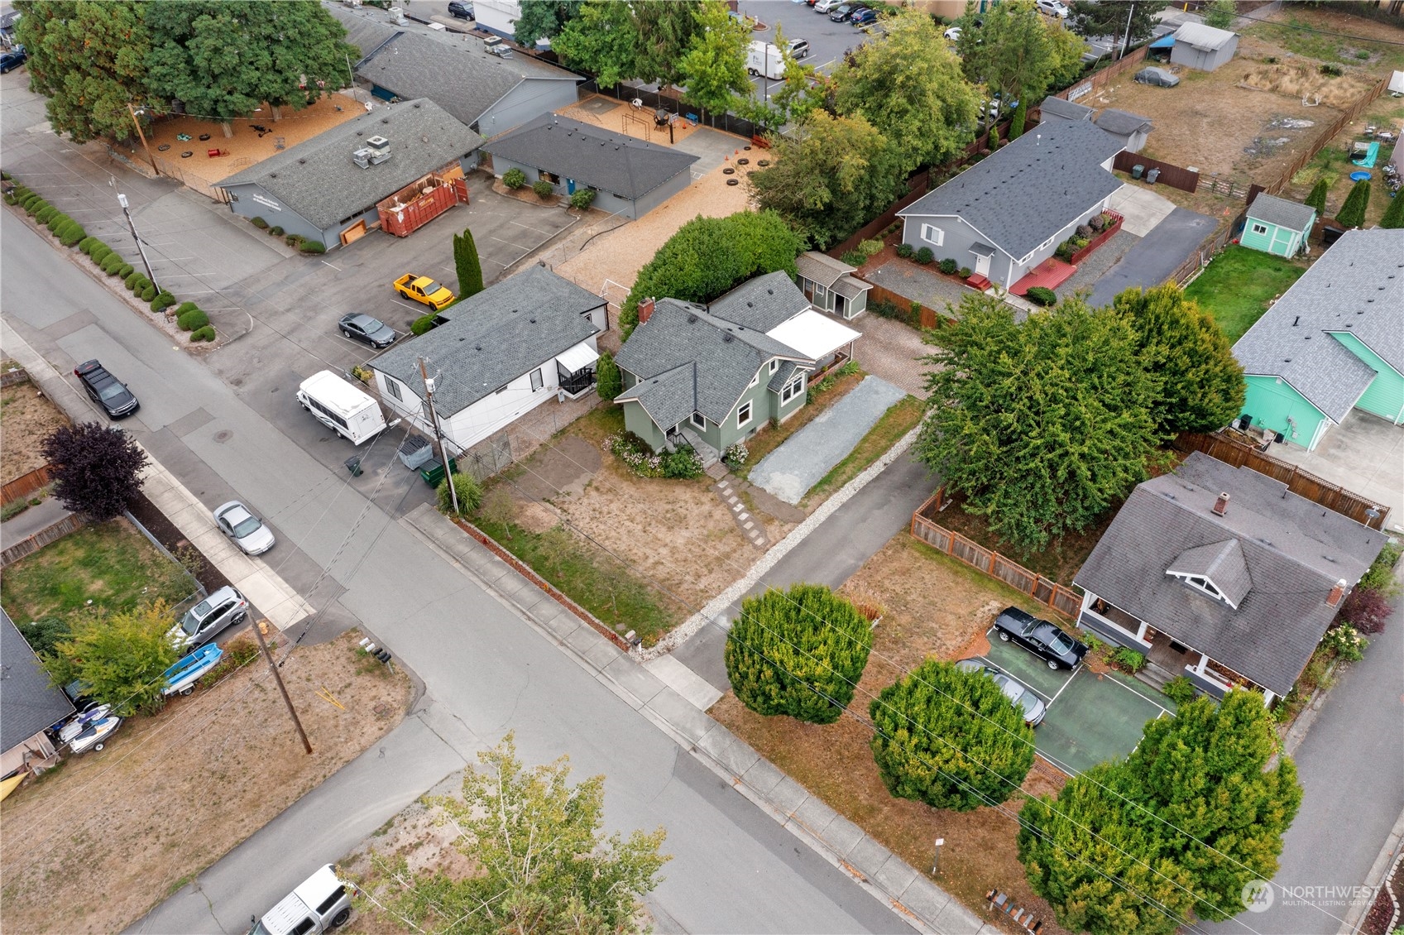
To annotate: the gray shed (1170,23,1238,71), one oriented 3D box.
[{"bbox_3d":[54.650,-45.837,118.379,5.200,3.650,5.100,31,50,34],"label":"gray shed"}]

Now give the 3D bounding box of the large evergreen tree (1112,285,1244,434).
[{"bbox_3d":[28.999,-6.389,66.985,7.200,9.700,7.200,30,50,32],"label":"large evergreen tree"}]

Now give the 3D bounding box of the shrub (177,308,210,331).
[{"bbox_3d":[-38.100,-10.984,81.772,1.900,1.400,2.500,31,50,34],"label":"shrub"}]

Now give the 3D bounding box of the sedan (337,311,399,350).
[{"bbox_3d":[-24.985,-10.367,81.430,4.750,1.470,1.840,23,46,26],"label":"sedan"}]

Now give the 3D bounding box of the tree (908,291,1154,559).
[{"bbox_3d":[18.330,-2.434,60.555,12.300,12.500,12.300,-1,40,1],"label":"tree"}]

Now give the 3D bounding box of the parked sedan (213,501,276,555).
[{"bbox_3d":[-26.759,3.431,63.734,4.500,1.400,1.740,31,50,34],"label":"parked sedan"}]

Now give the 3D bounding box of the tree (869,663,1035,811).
[{"bbox_3d":[10.700,11.870,47.400,7.000,6.000,7.000,-1,41,1],"label":"tree"}]

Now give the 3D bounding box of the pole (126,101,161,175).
[{"bbox_3d":[-50.612,-29.833,99.255,0.400,6.850,0.400,23,46,26],"label":"pole"}]

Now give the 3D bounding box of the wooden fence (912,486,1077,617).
[{"bbox_3d":[16.604,4.570,59.472,10.200,1.750,2.800,28,49,32],"label":"wooden fence"}]

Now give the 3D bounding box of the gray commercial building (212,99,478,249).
[{"bbox_3d":[-31.125,-26.992,97.283,14.200,4.800,19.200,23,46,26],"label":"gray commercial building"}]

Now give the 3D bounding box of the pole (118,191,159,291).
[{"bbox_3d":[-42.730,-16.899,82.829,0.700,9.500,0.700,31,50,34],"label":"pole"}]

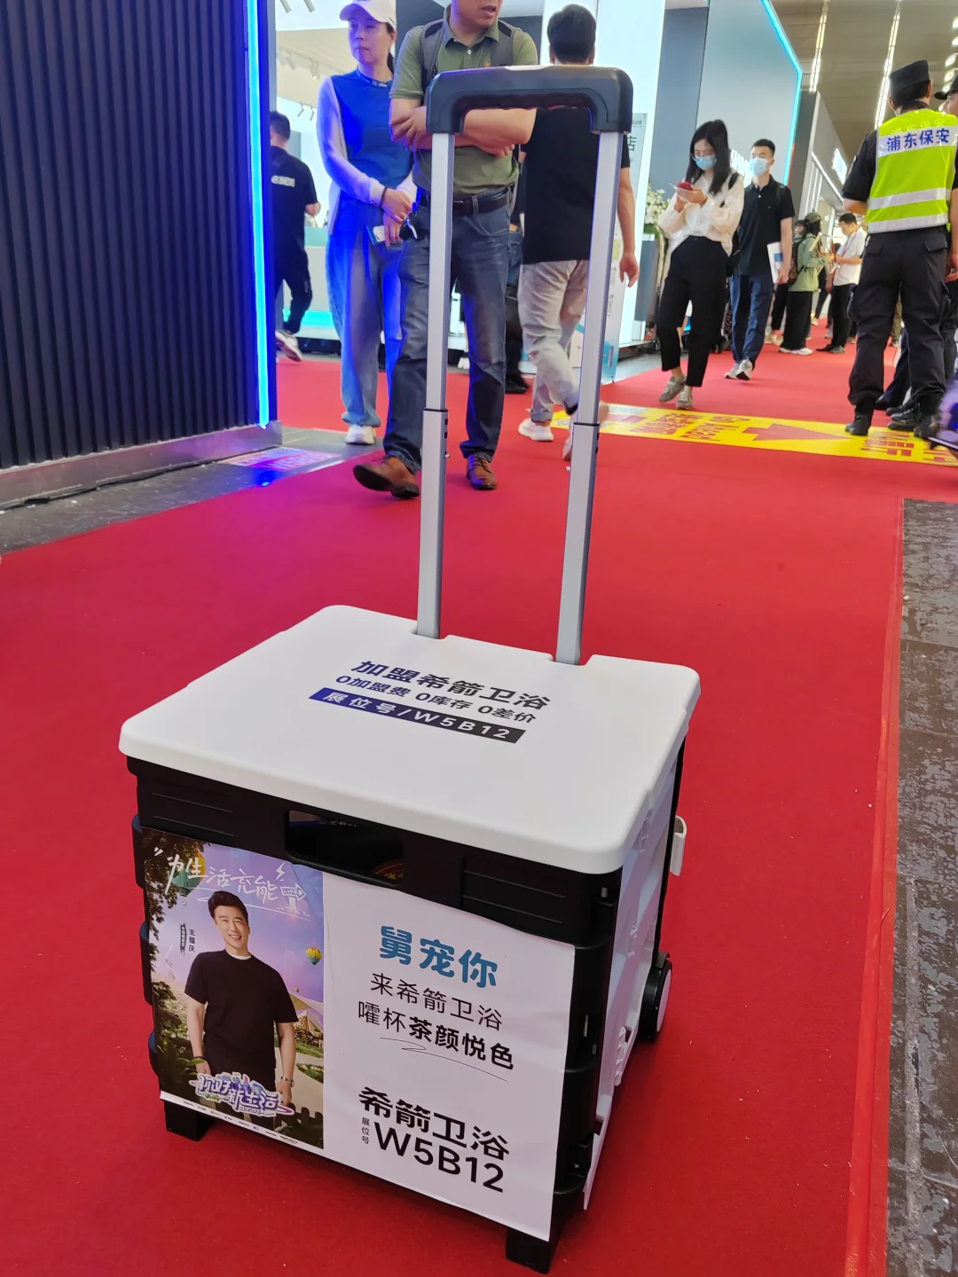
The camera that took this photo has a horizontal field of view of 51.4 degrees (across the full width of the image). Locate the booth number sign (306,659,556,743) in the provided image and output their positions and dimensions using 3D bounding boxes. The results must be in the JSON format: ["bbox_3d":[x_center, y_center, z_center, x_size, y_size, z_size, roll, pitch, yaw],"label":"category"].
[{"bbox_3d":[-0.039,0.055,0.904,0.204,0.006,0.109,10,21,19],"label":"booth number sign"}]

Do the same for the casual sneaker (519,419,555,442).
[{"bbox_3d":[0.279,-1.021,4.786,0.105,0.105,0.275,-9,23,-28],"label":"casual sneaker"}]

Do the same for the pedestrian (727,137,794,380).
[{"bbox_3d":[2.293,-3.045,8.097,0.500,1.790,0.430,14,23,28],"label":"pedestrian"}]

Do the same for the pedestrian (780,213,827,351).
[{"bbox_3d":[3.811,-4.169,11.713,0.500,1.570,0.450,6,21,9],"label":"pedestrian"}]

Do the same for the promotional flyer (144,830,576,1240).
[{"bbox_3d":[-0.109,0.315,0.796,0.365,0.280,0.010,10,21,19],"label":"promotional flyer"}]

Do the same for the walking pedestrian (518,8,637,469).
[{"bbox_3d":[0.399,-1.691,4.268,0.520,1.730,0.520,-3,21,-16],"label":"walking pedestrian"}]

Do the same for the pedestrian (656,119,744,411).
[{"bbox_3d":[1.372,-2.247,6.083,0.480,1.620,0.420,13,22,25],"label":"pedestrian"}]

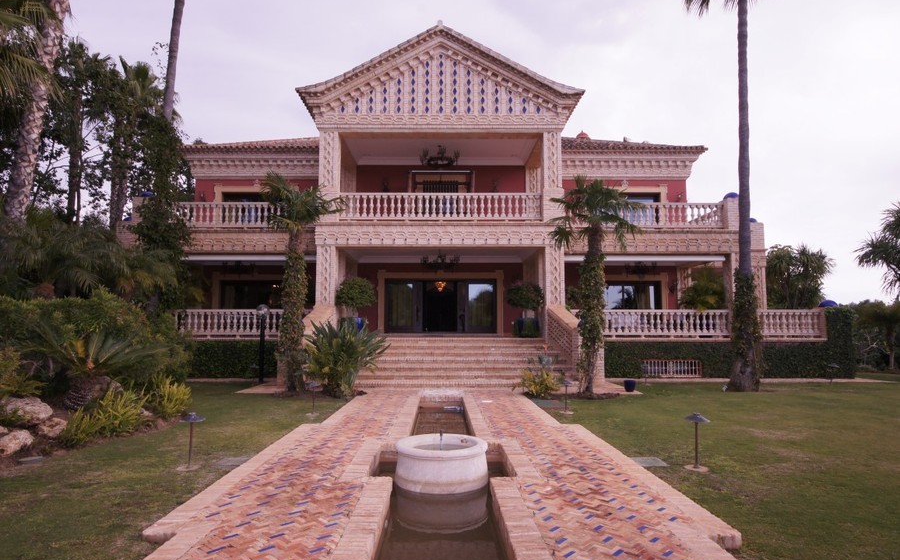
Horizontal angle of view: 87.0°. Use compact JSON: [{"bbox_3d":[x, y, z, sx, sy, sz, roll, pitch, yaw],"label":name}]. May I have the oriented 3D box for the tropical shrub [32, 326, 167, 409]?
[{"bbox_3d":[-5.557,1.354,7.502,2.213,1.327,2.103,0,-6,0],"label":"tropical shrub"}]

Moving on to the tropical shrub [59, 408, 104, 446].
[{"bbox_3d":[-4.921,1.962,6.336,0.614,0.508,0.614,0,-6,0],"label":"tropical shrub"}]

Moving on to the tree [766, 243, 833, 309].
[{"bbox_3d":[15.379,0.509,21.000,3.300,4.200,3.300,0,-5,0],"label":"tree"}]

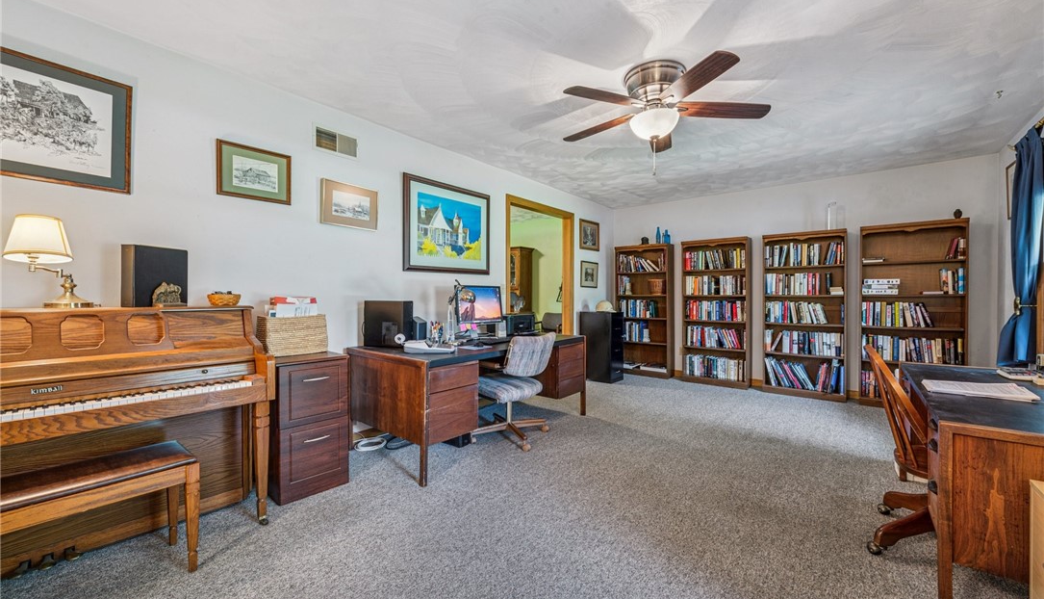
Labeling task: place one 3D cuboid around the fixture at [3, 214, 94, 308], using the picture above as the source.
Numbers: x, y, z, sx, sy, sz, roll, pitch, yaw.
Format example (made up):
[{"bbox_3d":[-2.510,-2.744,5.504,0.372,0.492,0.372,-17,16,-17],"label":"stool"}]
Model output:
[{"bbox_3d":[-2.036,-0.160,1.756,0.224,0.405,0.258,0,1,39],"label":"fixture"}]

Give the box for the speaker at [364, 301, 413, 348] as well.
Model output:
[{"bbox_3d":[-0.999,0.191,3.131,0.310,0.340,0.180,0,1,13],"label":"speaker"}]

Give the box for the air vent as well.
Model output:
[{"bbox_3d":[-1.309,-1.108,2.886,0.022,0.185,0.351,0,1,39],"label":"air vent"}]

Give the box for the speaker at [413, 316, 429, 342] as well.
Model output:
[{"bbox_3d":[-0.834,0.269,3.385,0.130,0.175,0.090,0,1,42],"label":"speaker"}]

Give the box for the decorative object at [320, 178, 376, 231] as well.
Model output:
[{"bbox_3d":[-1.235,-0.676,2.951,0.030,0.308,0.415,0,1,39],"label":"decorative object"}]

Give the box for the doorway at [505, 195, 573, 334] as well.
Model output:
[{"bbox_3d":[0.222,-0.019,4.854,0.150,2.190,1.360,0,1,39],"label":"doorway"}]

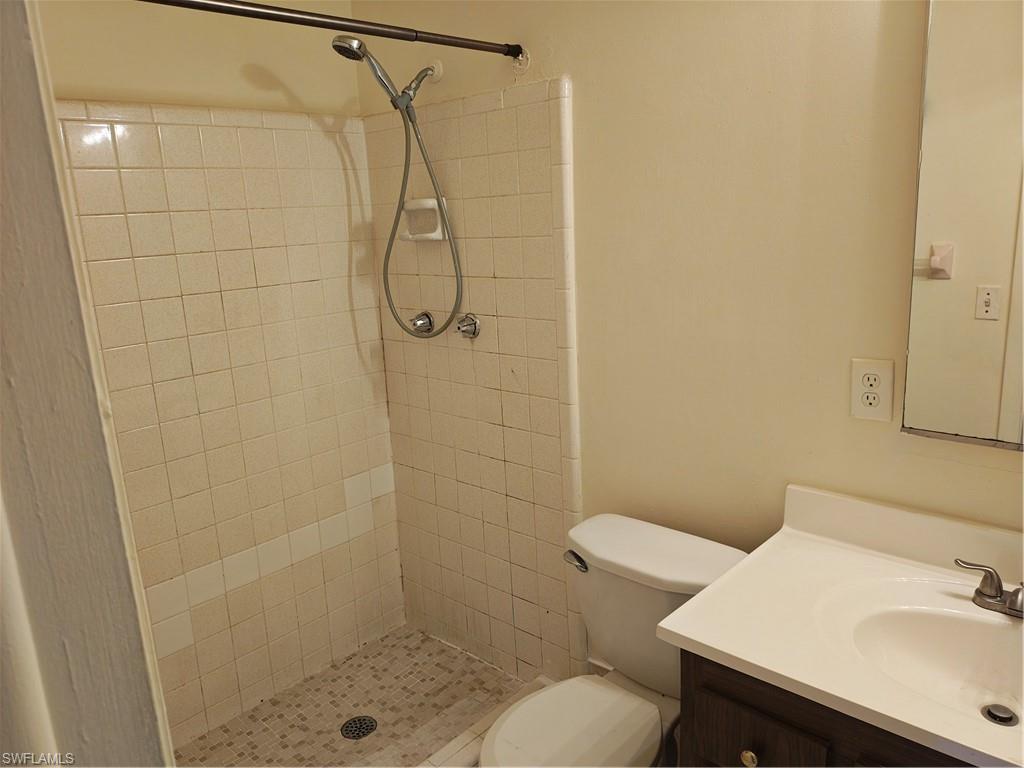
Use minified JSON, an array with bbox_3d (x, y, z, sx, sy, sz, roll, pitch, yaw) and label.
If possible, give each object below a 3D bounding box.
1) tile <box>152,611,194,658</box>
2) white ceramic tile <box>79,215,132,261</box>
[{"bbox_3d":[-0.953,0.704,2.080,0.009,0.108,0.108,9,17,42],"label":"tile"},{"bbox_3d":[-1.007,-0.364,1.835,0.009,0.108,0.108,9,17,42],"label":"white ceramic tile"}]

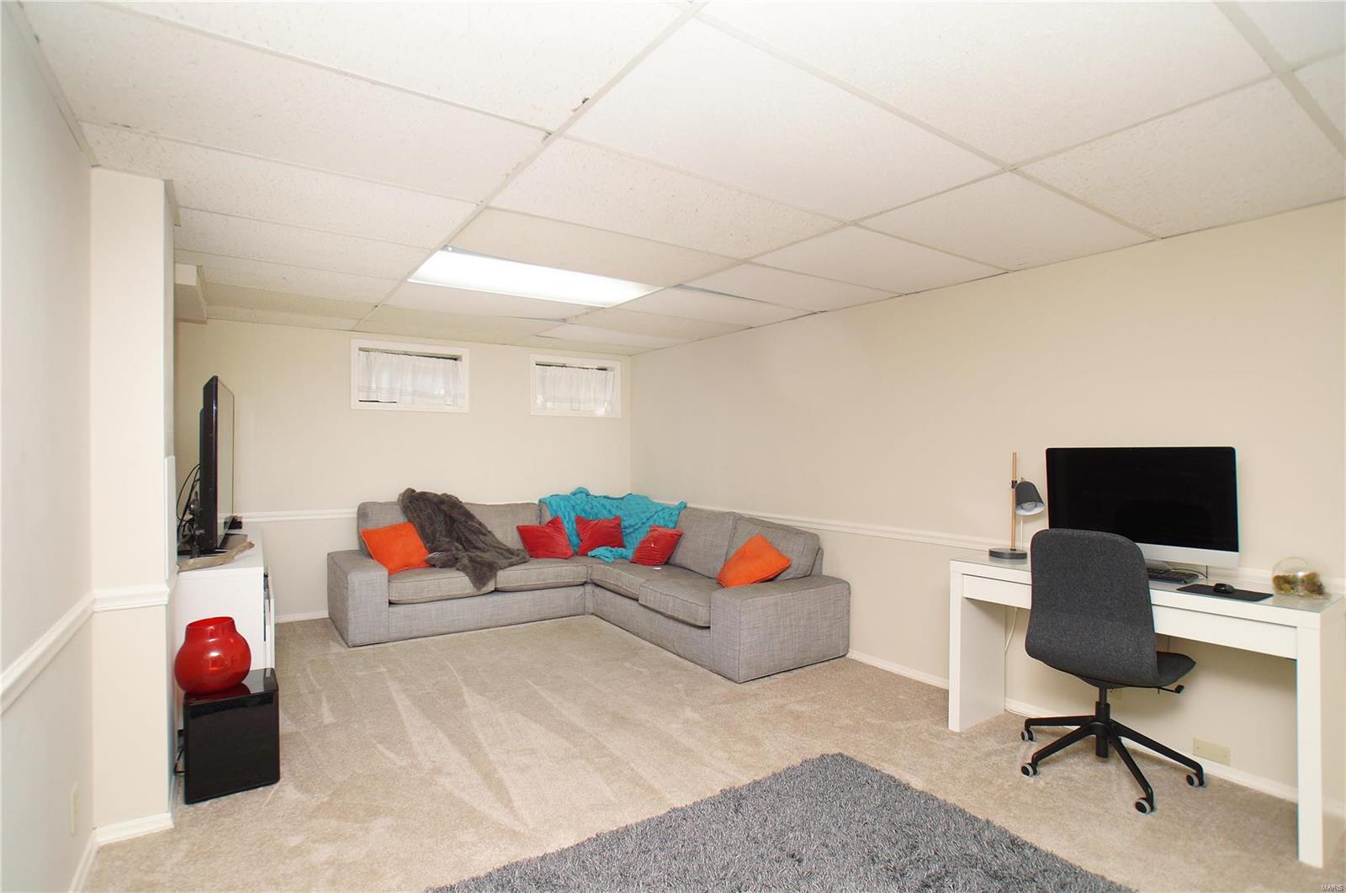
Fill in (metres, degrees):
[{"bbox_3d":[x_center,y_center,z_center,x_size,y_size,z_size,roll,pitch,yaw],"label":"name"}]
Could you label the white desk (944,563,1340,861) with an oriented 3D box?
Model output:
[{"bbox_3d":[1.799,0.914,2.434,0.415,0.785,1.190,0,-1,-38],"label":"white desk"}]

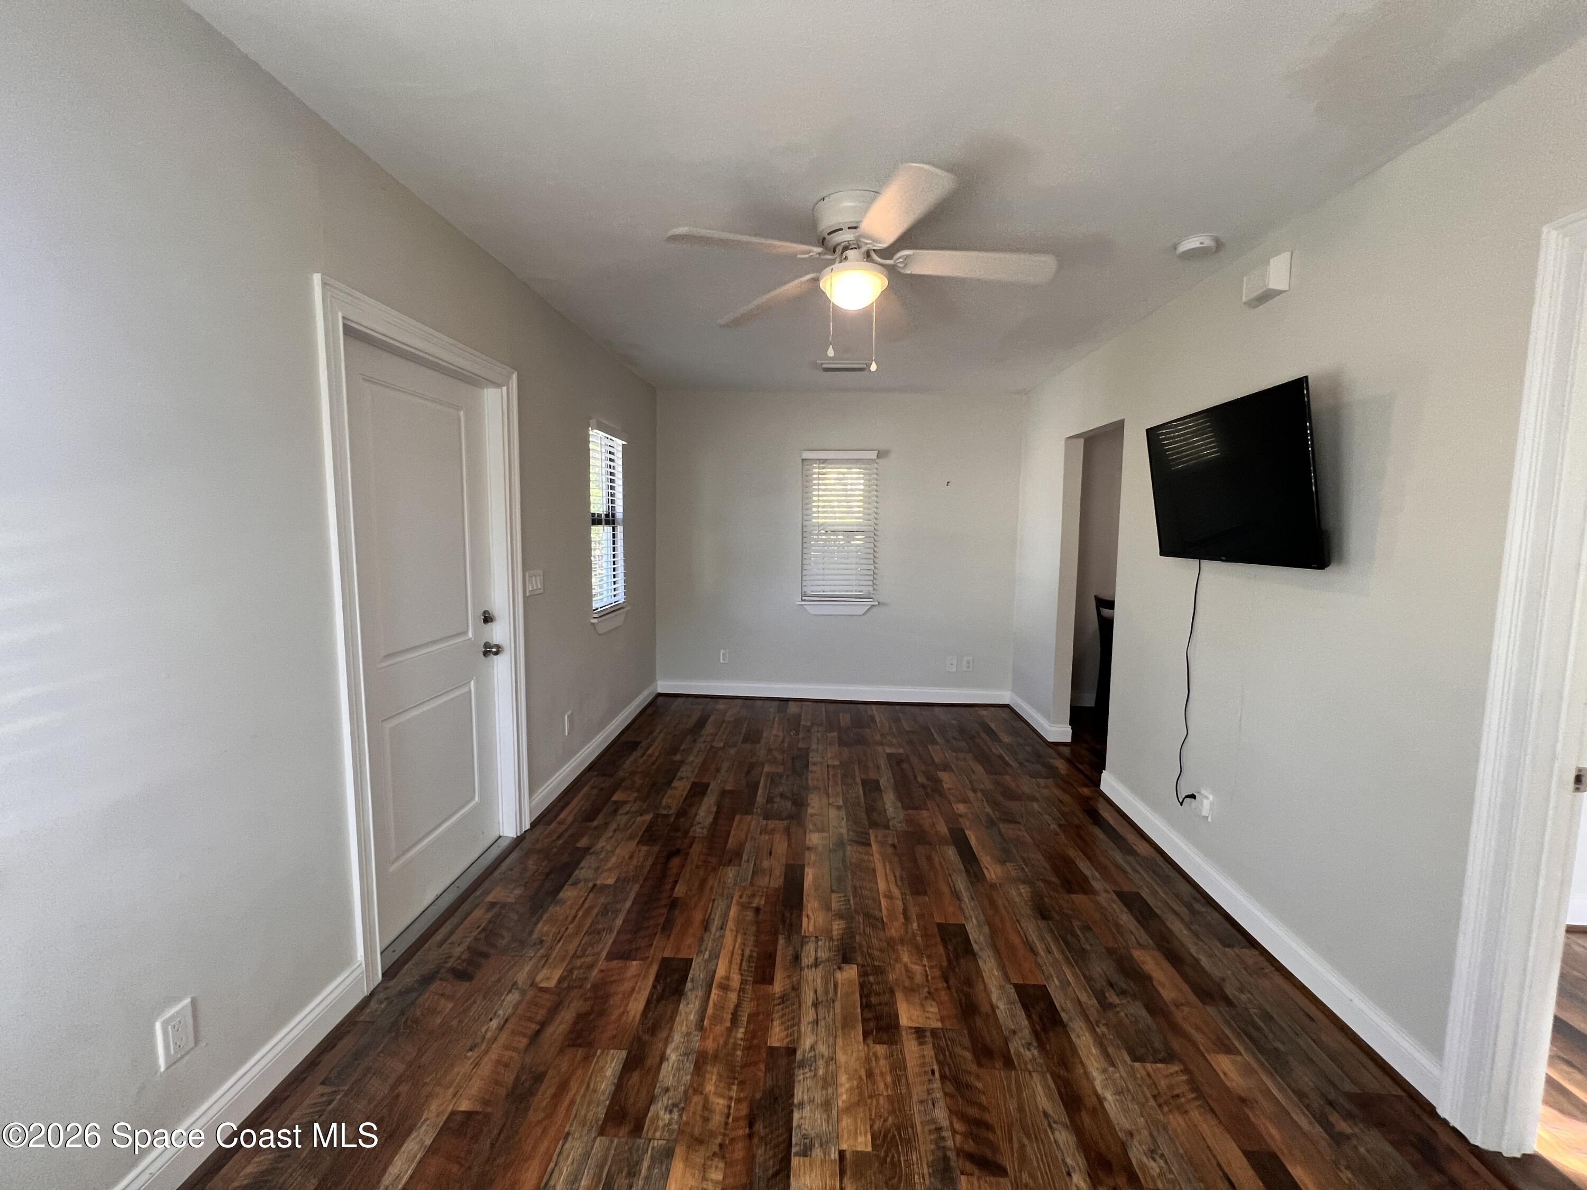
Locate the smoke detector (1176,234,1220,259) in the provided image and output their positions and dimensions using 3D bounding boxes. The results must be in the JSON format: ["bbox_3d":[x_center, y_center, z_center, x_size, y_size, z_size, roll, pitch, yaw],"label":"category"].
[{"bbox_3d":[1.486,-1.272,2.189,0.130,0.042,0.130,1,6,3],"label":"smoke detector"}]

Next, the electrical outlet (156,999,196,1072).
[{"bbox_3d":[-1.337,0.957,1.292,0.010,0.112,0.068,1,6,3],"label":"electrical outlet"}]

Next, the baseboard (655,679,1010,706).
[{"bbox_3d":[0.316,0.835,5.097,2.995,0.117,0.018,1,6,3],"label":"baseboard"}]

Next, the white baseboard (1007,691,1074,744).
[{"bbox_3d":[1.837,0.902,4.553,0.160,0.122,0.943,1,6,3],"label":"white baseboard"}]

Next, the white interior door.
[{"bbox_3d":[-1.378,0.164,2.239,0.050,2.016,0.878,1,6,3],"label":"white interior door"}]

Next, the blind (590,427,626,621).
[{"bbox_3d":[-1.205,-0.491,3.931,0.055,1.181,0.622,1,6,3],"label":"blind"}]

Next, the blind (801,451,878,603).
[{"bbox_3d":[0.375,-0.559,4.929,0.619,1.246,0.060,1,6,3],"label":"blind"}]

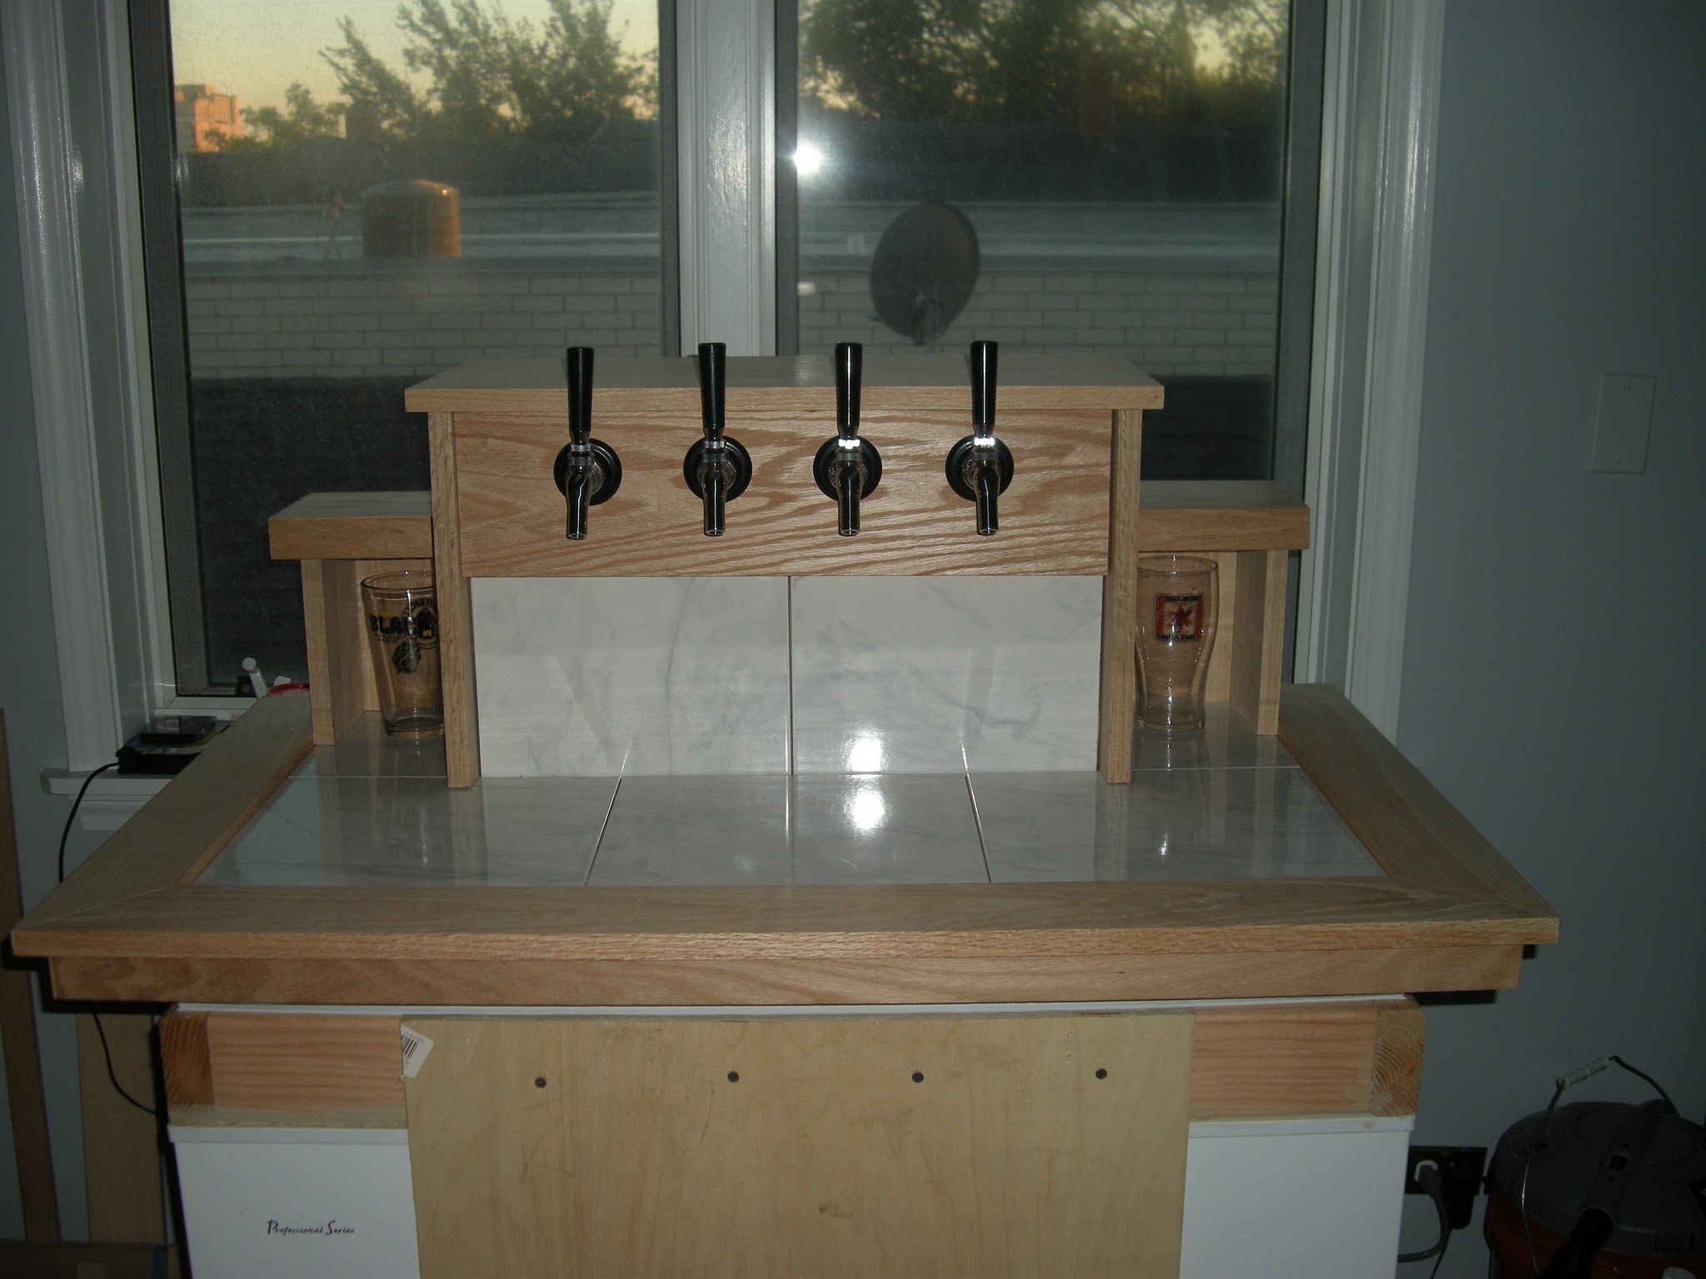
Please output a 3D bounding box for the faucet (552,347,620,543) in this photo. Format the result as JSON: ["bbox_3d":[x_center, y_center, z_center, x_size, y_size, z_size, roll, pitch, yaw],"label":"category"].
[{"bbox_3d":[-0.221,-0.162,1.474,0.057,0.150,0.092,0,14,-1],"label":"faucet"}]

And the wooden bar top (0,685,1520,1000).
[{"bbox_3d":[-0.048,0.152,1.537,1.060,0.060,0.580,0,14,-1],"label":"wooden bar top"}]

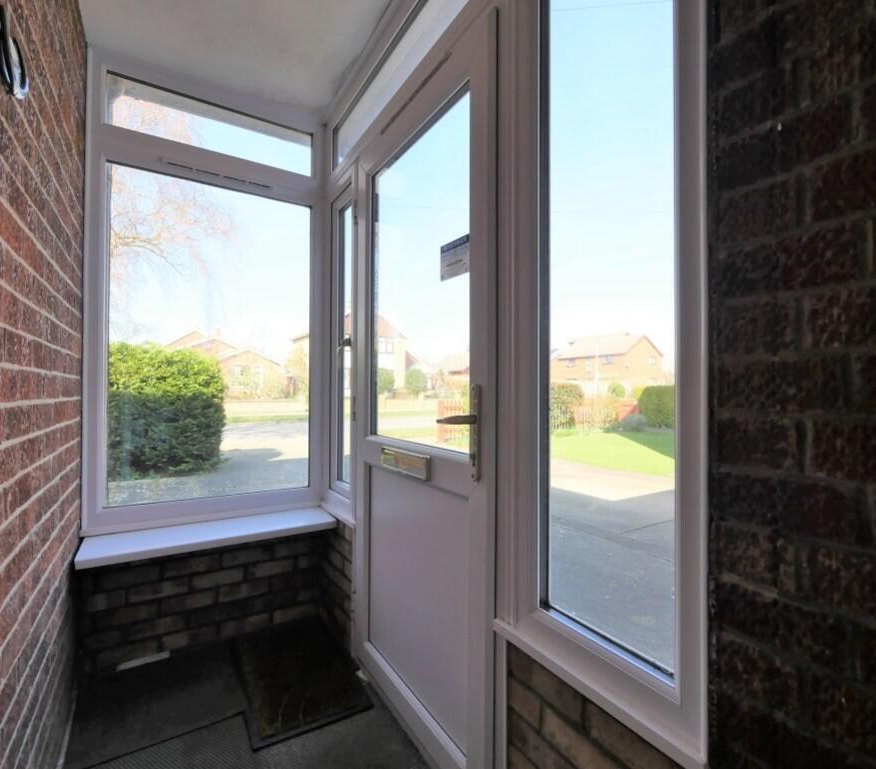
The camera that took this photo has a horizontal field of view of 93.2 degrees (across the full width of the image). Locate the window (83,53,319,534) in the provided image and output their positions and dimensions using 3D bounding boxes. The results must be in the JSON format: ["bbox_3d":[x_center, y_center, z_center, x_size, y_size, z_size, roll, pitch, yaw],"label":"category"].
[{"bbox_3d":[-0.964,-0.342,1.794,0.880,1.817,0.075,1,-1,-30],"label":"window"}]

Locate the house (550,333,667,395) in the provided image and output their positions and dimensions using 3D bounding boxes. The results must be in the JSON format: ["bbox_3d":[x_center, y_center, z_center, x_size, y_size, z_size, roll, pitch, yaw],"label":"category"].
[{"bbox_3d":[22.261,-1.934,53.799,8.250,7.700,9.600,1,-1,-34],"label":"house"}]

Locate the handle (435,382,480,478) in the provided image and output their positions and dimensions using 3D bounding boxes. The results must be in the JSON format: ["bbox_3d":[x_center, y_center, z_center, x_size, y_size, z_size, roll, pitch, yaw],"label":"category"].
[{"bbox_3d":[0.047,0.118,1.052,0.056,0.236,0.122,1,-1,-34],"label":"handle"}]

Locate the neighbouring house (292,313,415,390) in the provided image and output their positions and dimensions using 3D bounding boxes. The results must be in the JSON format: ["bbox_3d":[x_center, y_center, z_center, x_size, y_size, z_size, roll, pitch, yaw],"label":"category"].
[{"bbox_3d":[-7.295,-2.002,34.344,7.200,7.200,6.500,1,-1,-30],"label":"neighbouring house"}]

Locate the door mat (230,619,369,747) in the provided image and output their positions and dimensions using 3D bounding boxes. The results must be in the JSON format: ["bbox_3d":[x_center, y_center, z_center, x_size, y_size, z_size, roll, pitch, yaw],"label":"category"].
[{"bbox_3d":[-0.558,1.111,1.625,0.385,0.012,0.645,1,-1,-34],"label":"door mat"}]

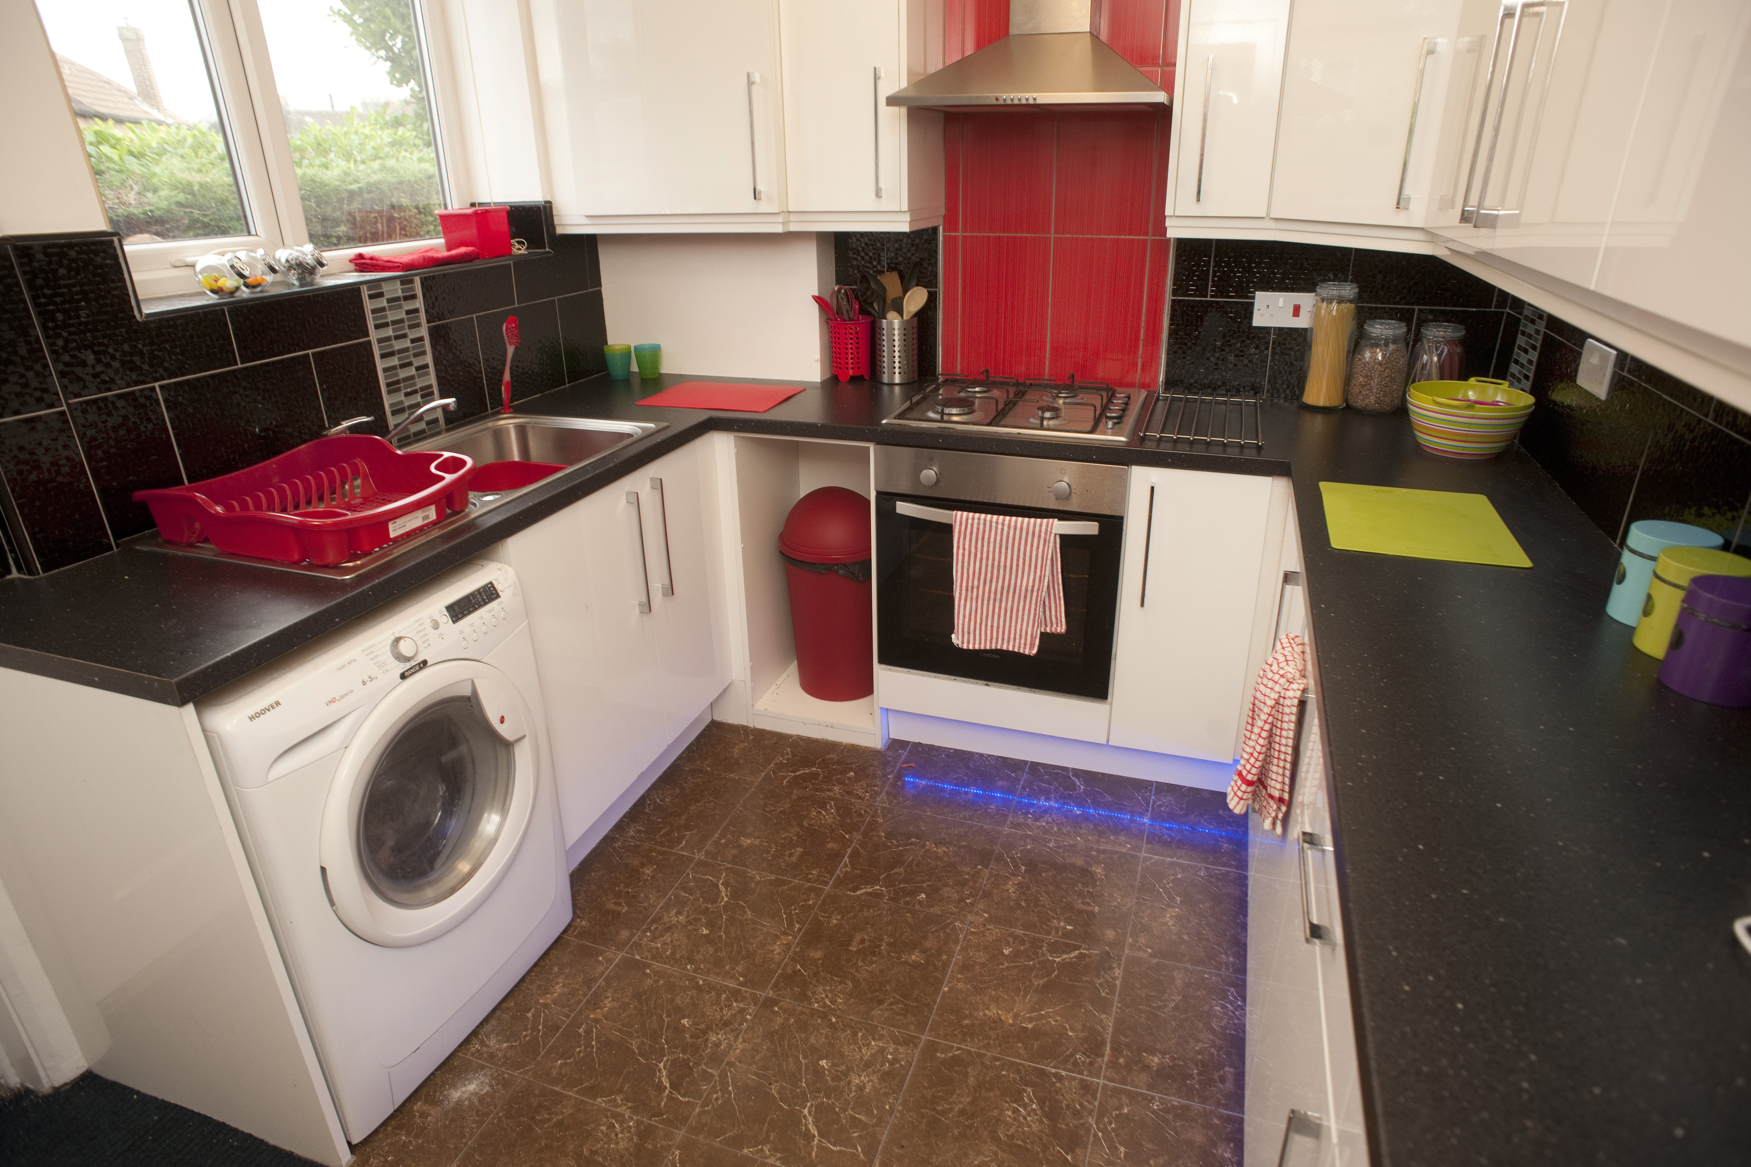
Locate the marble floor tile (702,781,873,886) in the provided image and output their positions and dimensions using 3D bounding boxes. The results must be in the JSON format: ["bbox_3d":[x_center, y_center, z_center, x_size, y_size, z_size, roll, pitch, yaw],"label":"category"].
[{"bbox_3d":[-0.209,0.609,2.386,0.325,0.010,0.325,7,24,18],"label":"marble floor tile"}]

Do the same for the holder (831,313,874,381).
[{"bbox_3d":[-0.071,-0.697,2.898,0.138,0.175,0.138,-1,23,0],"label":"holder"}]

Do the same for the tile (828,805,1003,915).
[{"bbox_3d":[0.105,0.650,2.289,0.330,0.010,0.330,7,25,18],"label":"tile"}]

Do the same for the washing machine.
[{"bbox_3d":[-1.009,0.414,1.762,0.580,0.850,0.595,8,25,19],"label":"washing machine"}]

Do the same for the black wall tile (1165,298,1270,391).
[{"bbox_3d":[0.914,-0.625,2.588,0.265,0.255,0.010,7,25,18],"label":"black wall tile"}]

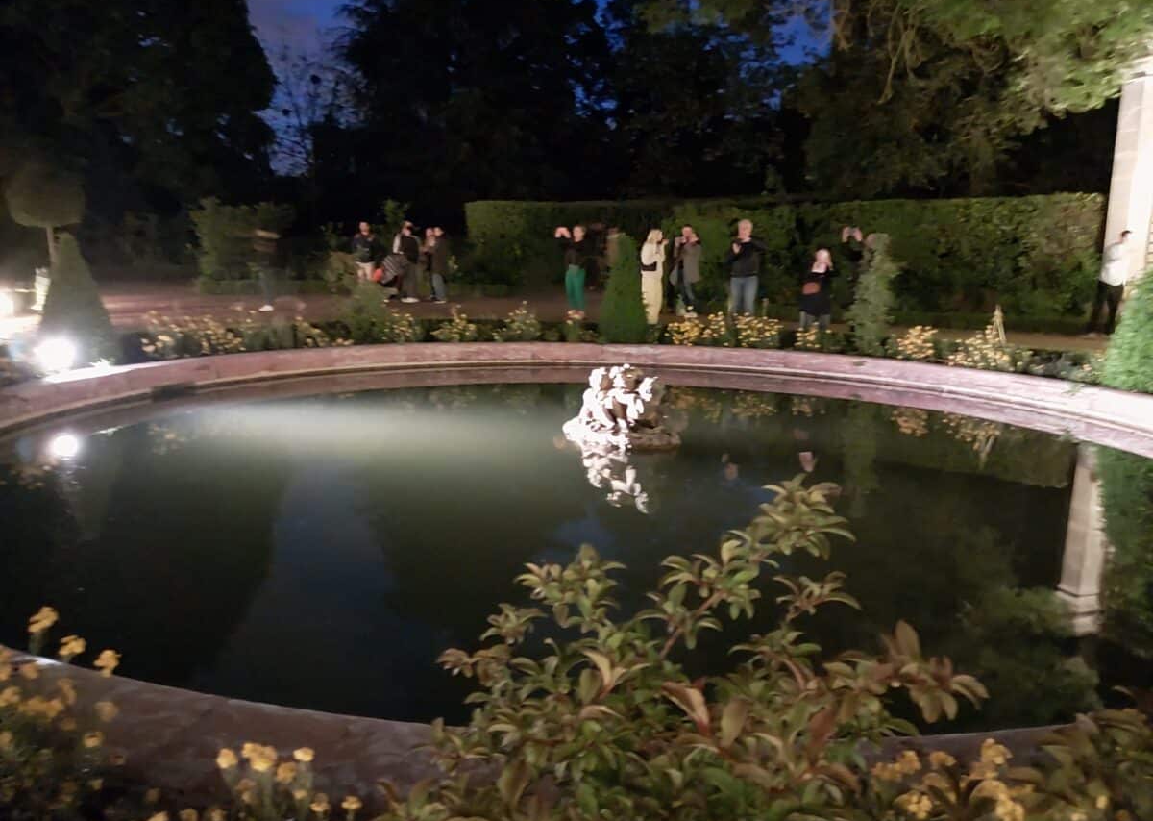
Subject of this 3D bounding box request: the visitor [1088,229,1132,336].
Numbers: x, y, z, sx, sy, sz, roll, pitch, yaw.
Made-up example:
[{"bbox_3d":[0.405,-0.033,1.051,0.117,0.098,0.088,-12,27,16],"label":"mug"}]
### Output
[{"bbox_3d":[9.004,-2.156,14.616,0.560,1.740,0.470,5,11,21],"label":"visitor"}]

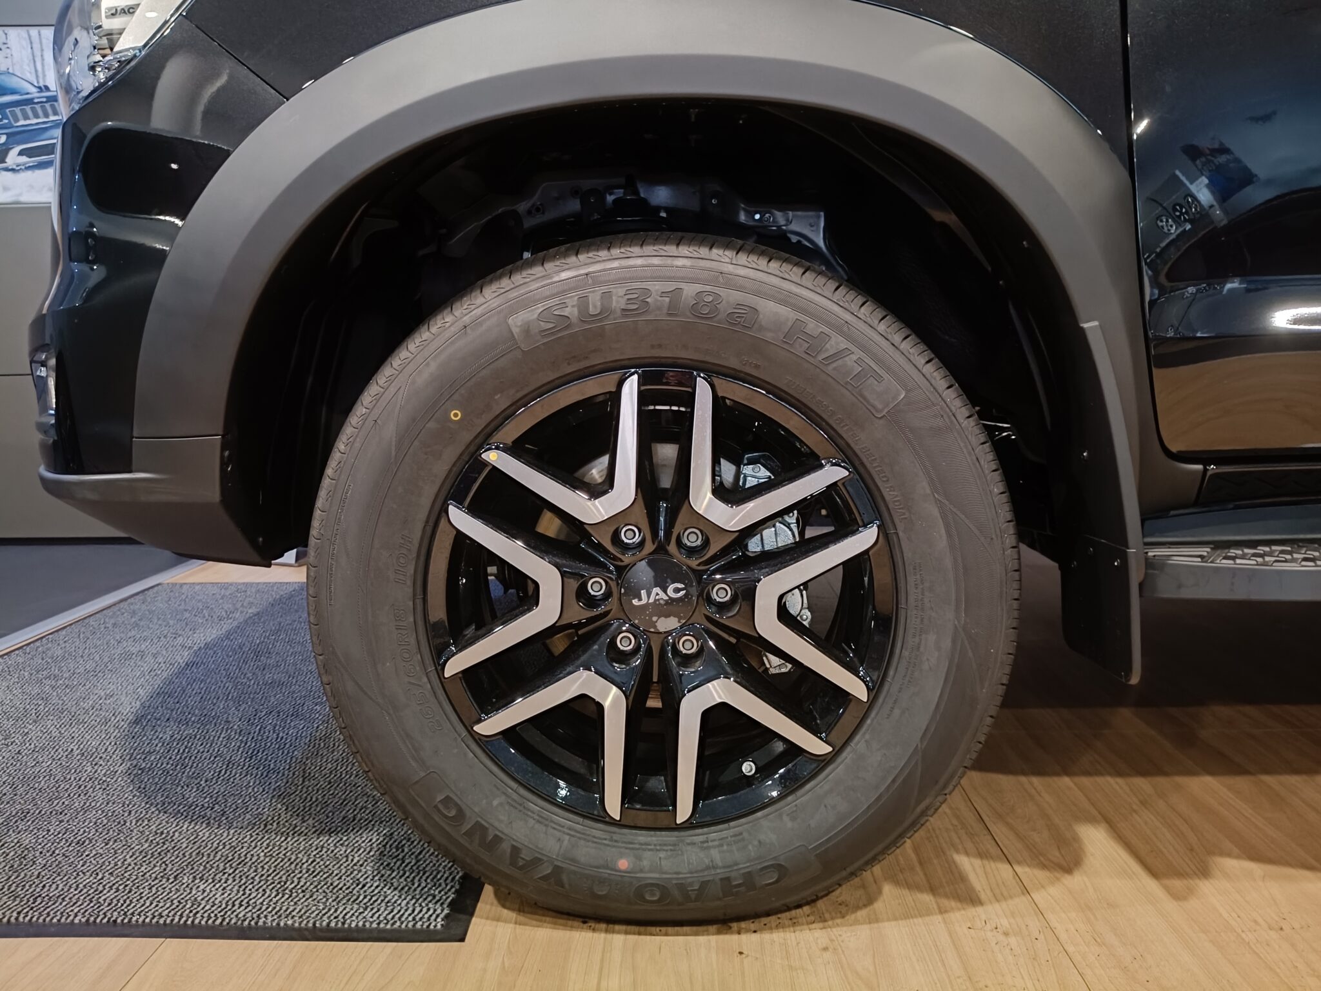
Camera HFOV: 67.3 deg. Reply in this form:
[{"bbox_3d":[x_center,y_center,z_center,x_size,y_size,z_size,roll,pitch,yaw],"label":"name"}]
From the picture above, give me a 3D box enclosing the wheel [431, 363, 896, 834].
[{"bbox_3d":[0.002,0.102,1.132,0.487,0.487,0.190,1,8,2],"label":"wheel"}]

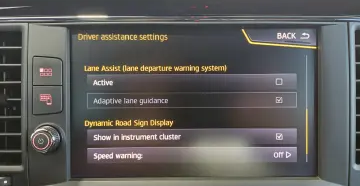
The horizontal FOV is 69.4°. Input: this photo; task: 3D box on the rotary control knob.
[{"bbox_3d":[-0.088,0.031,0.171,0.018,0.018,0.013,0,0,-2],"label":"rotary control knob"}]

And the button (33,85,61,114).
[{"bbox_3d":[-0.090,0.005,0.177,0.020,0.019,0.005,0,0,-6],"label":"button"}]

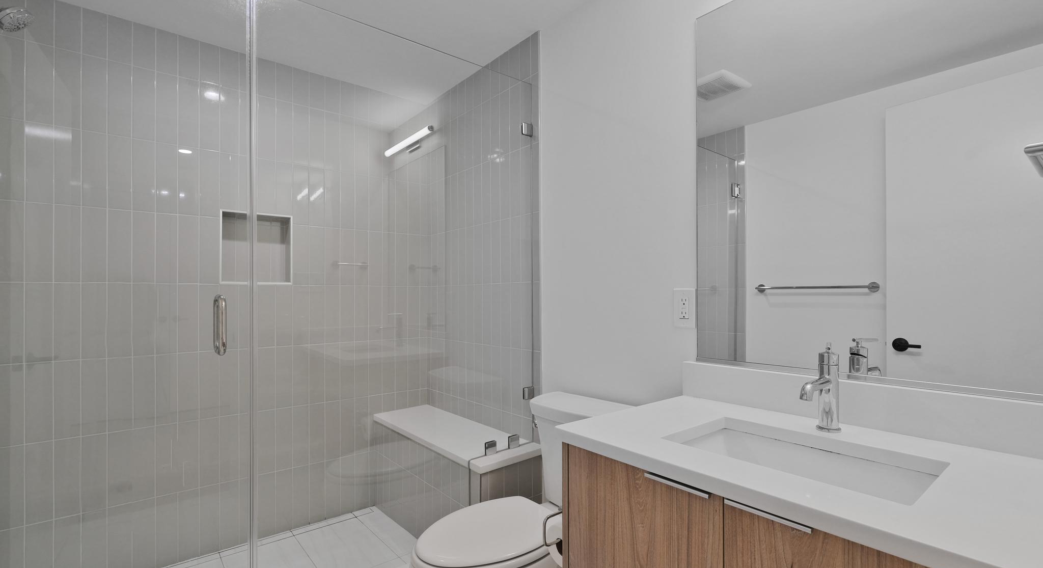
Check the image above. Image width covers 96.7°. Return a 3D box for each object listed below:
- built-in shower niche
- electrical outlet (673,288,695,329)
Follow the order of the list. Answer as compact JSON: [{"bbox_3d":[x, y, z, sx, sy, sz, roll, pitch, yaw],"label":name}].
[{"bbox_3d":[-1.304,-0.169,2.276,0.303,0.340,0.108,1,-1,-39],"label":"built-in shower niche"},{"bbox_3d":[0.515,0.077,1.470,0.010,0.123,0.079,1,-1,-39],"label":"electrical outlet"}]

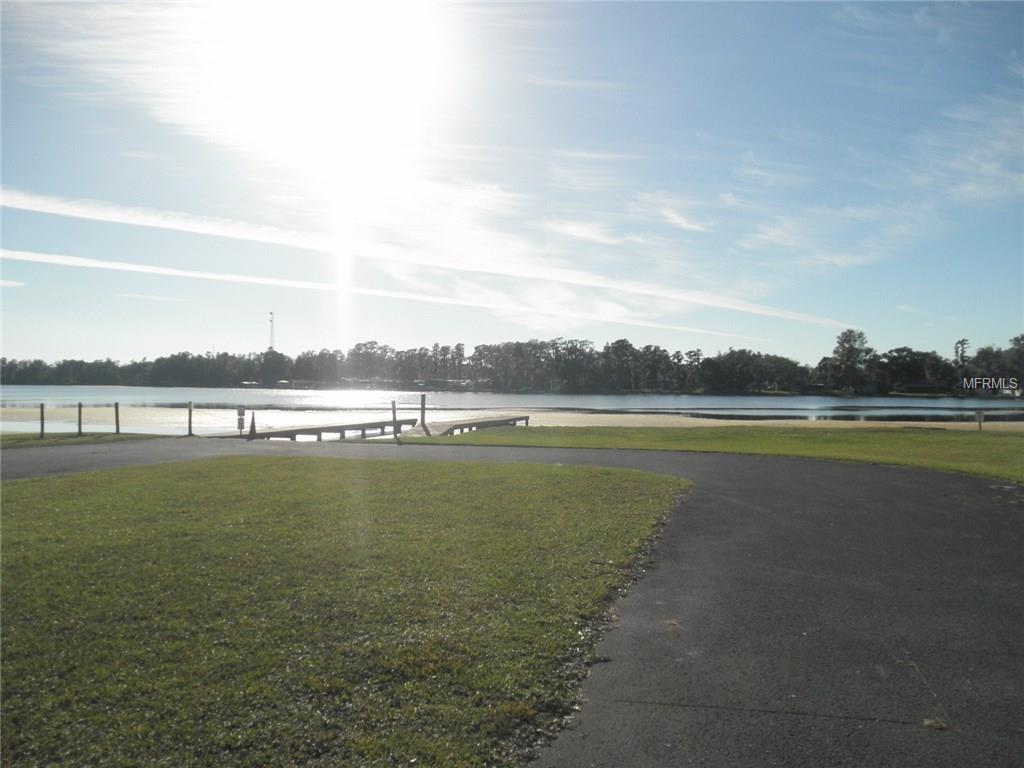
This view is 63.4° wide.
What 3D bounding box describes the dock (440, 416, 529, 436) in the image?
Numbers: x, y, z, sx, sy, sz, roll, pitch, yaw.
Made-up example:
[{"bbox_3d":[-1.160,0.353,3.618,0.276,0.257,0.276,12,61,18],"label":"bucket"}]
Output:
[{"bbox_3d":[-1.500,1.750,33.000,1.800,0.600,11.300,1,0,16],"label":"dock"}]

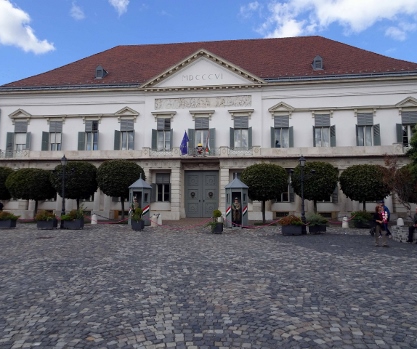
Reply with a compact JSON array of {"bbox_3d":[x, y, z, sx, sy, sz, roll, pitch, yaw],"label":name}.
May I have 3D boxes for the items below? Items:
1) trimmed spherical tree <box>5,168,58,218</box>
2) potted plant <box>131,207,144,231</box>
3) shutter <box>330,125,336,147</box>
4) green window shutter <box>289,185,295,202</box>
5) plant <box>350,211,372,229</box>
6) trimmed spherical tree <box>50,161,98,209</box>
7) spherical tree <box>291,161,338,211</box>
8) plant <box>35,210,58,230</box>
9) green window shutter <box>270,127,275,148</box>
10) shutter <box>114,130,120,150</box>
[{"bbox_3d":[-14.368,1.610,26.301,3.650,4.222,3.650,0,-5,6],"label":"trimmed spherical tree"},{"bbox_3d":[-4.137,2.555,18.961,0.700,1.420,0.680,0,-5,7],"label":"potted plant"},{"bbox_3d":[10.444,-2.880,26.857,0.520,2.300,0.060,-4,-7,41],"label":"shutter"},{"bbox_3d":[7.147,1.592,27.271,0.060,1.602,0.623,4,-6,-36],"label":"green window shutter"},{"bbox_3d":[9.950,2.834,20.767,1.180,1.110,0.650,0,-5,6],"label":"plant"},{"bbox_3d":[-10.794,1.333,26.229,3.550,4.783,3.550,0,-5,6],"label":"trimmed spherical tree"},{"bbox_3d":[8.331,1.424,25.185,3.492,4.833,3.492,0,-5,7],"label":"spherical tree"},{"bbox_3d":[-9.406,2.586,18.600,1.080,1.170,0.580,0,-5,6],"label":"plant"},{"bbox_3d":[5.379,-2.903,27.105,0.570,2.212,0.060,4,-6,-41],"label":"green window shutter"},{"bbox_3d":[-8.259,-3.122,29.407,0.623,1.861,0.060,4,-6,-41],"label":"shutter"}]

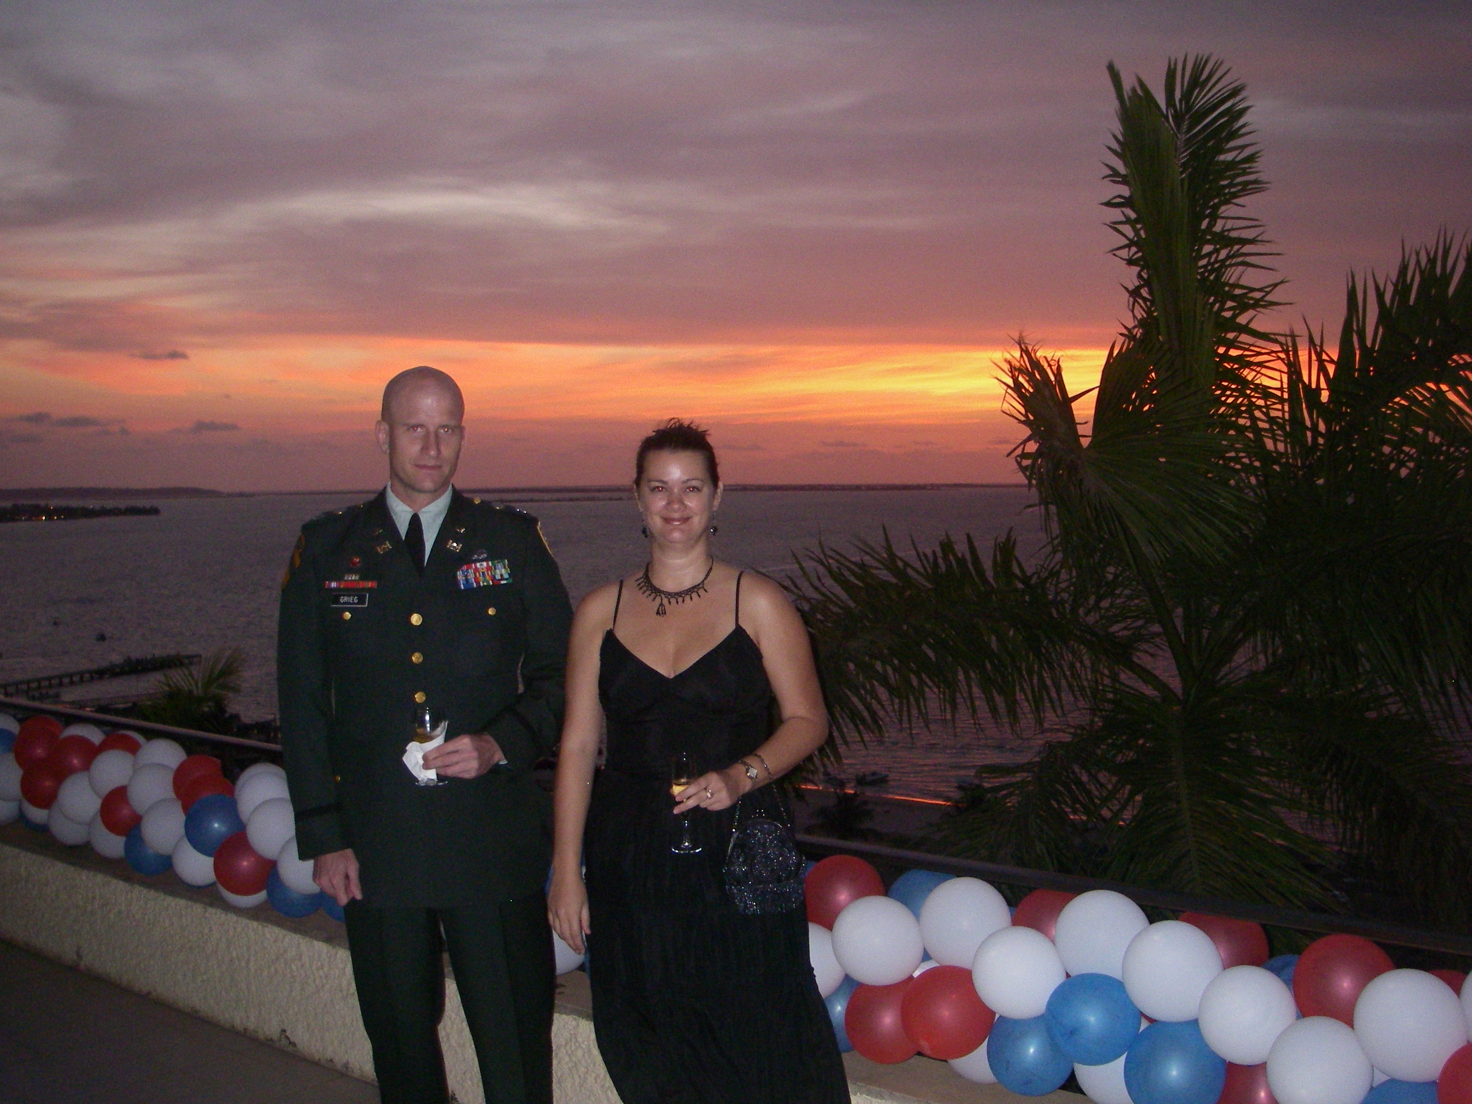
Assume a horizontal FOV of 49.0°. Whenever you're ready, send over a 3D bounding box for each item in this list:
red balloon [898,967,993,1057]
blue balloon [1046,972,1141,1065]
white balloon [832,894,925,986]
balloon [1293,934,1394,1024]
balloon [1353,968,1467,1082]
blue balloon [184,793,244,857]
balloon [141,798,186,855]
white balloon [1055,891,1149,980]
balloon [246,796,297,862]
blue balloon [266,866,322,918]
[{"bbox_3d":[0.430,0.929,3.260,0.190,0.198,0.190,-1,2,0],"label":"red balloon"},{"bbox_3d":[0.668,0.872,3.022,0.176,0.180,0.180,-1,2,0],"label":"blue balloon"},{"bbox_3d":[0.277,0.755,3.144,0.180,0.187,0.183,-1,2,0],"label":"white balloon"},{"bbox_3d":[1.104,0.787,2.930,0.187,0.194,0.187,-1,2,0],"label":"balloon"},{"bbox_3d":[1.156,0.811,2.770,0.195,0.203,0.195,-1,2,0],"label":"balloon"},{"bbox_3d":[-1.551,0.818,4.817,0.182,0.185,0.185,1,3,41],"label":"blue balloon"},{"bbox_3d":[-1.816,0.883,5.180,0.182,0.190,0.182,-1,2,0],"label":"balloon"},{"bbox_3d":[0.727,0.762,3.200,0.187,0.194,0.187,-1,2,0],"label":"white balloon"},{"bbox_3d":[-1.357,0.822,4.780,0.185,0.193,0.185,-1,2,0],"label":"balloon"},{"bbox_3d":[-1.301,0.999,4.780,0.170,0.177,0.170,-1,2,0],"label":"blue balloon"}]

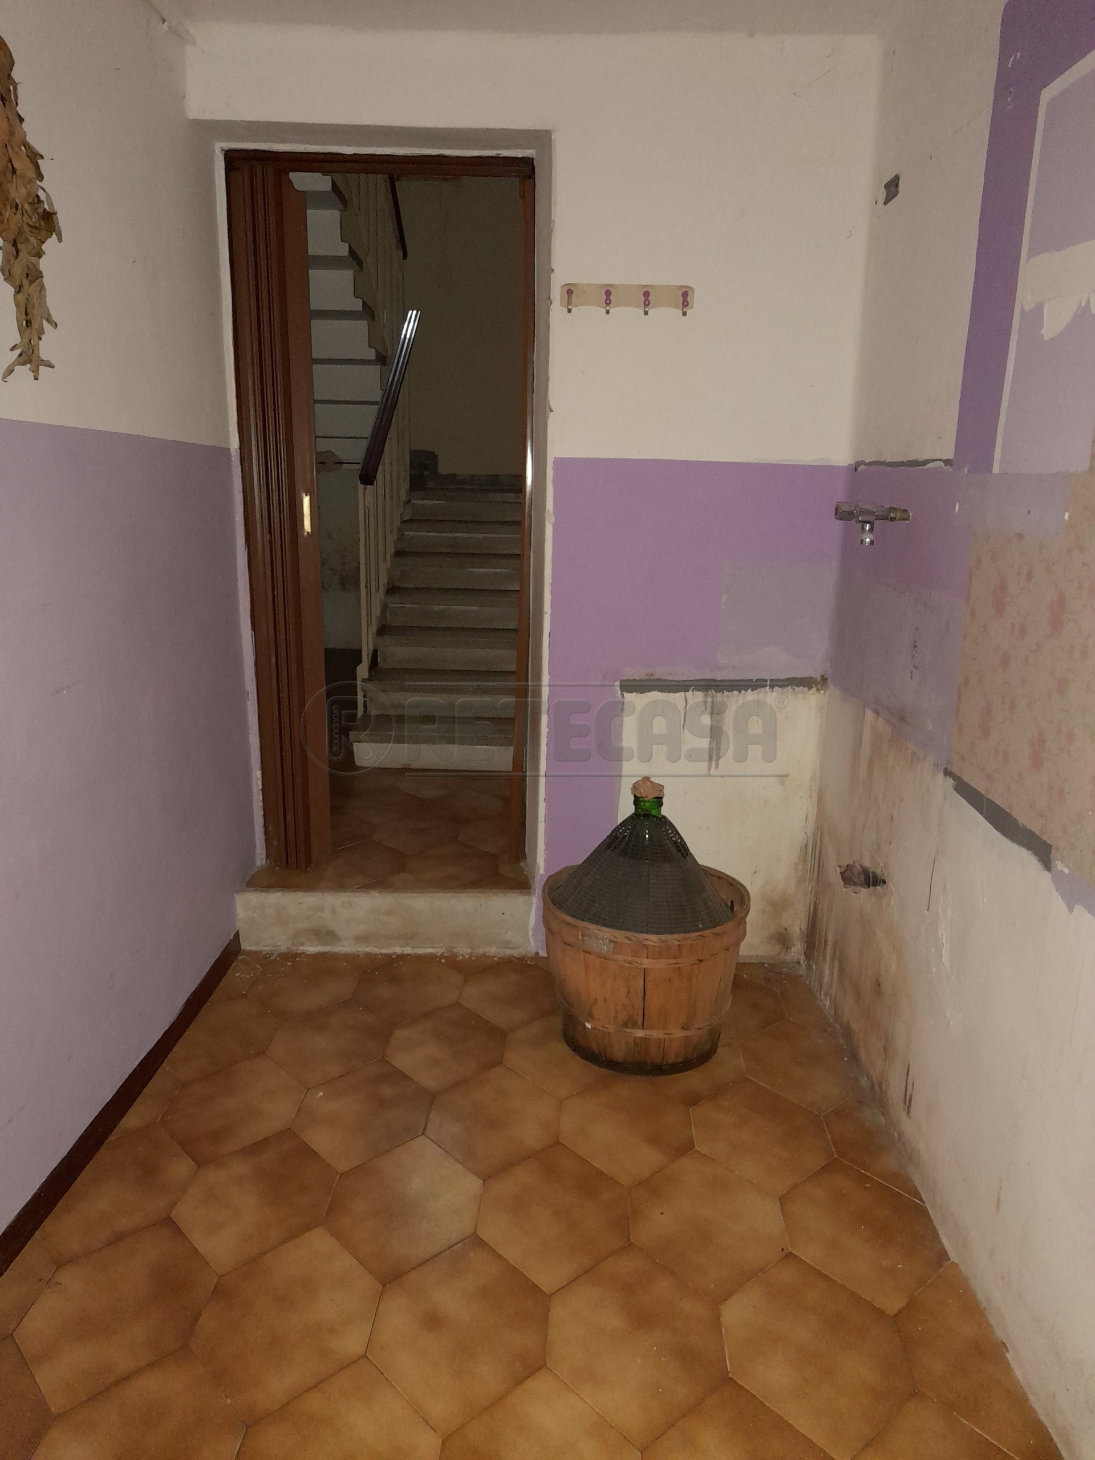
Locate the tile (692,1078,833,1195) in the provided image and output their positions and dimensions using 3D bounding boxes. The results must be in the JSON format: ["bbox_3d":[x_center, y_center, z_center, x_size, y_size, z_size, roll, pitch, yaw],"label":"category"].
[{"bbox_3d":[0.511,0.964,2.518,0.317,0.012,0.470,2,14,2],"label":"tile"}]

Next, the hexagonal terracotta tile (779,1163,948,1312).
[{"bbox_3d":[0.629,1.007,2.122,0.307,0.015,0.458,2,14,2],"label":"hexagonal terracotta tile"}]

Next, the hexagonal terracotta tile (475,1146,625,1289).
[{"bbox_3d":[0.017,0.961,2.097,0.299,0.012,0.444,2,14,2],"label":"hexagonal terracotta tile"}]

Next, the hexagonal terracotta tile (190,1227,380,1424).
[{"bbox_3d":[-0.458,1.046,1.875,0.308,0.015,0.458,2,14,2],"label":"hexagonal terracotta tile"}]

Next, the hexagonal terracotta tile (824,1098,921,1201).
[{"bbox_3d":[0.757,0.973,2.508,0.173,0.012,0.470,2,14,2],"label":"hexagonal terracotta tile"}]

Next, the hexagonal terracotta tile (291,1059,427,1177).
[{"bbox_3d":[-0.444,0.931,2.558,0.317,0.012,0.470,2,14,2],"label":"hexagonal terracotta tile"}]

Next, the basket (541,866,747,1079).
[{"bbox_3d":[0.250,0.608,2.731,0.520,0.386,0.520,1,14,0],"label":"basket"}]

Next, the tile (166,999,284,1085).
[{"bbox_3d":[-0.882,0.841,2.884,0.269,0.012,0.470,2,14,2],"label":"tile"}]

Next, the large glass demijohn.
[{"bbox_3d":[0.248,0.452,2.694,0.476,0.676,0.476,1,14,0],"label":"large glass demijohn"}]

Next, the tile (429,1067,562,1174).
[{"bbox_3d":[-0.118,0.886,2.394,0.299,0.012,0.444,2,14,2],"label":"tile"}]

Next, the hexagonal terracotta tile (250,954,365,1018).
[{"bbox_3d":[-0.688,0.729,2.990,0.299,0.012,0.421,2,14,2],"label":"hexagonal terracotta tile"}]

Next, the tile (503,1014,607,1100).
[{"bbox_3d":[0.046,0.821,2.679,0.299,0.012,0.444,2,14,2],"label":"tile"}]

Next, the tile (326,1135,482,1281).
[{"bbox_3d":[-0.291,0.978,2.166,0.308,0.015,0.458,2,14,2],"label":"tile"}]

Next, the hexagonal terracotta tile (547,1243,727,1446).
[{"bbox_3d":[0.162,1.104,1.916,0.317,0.012,0.470,2,14,2],"label":"hexagonal terracotta tile"}]

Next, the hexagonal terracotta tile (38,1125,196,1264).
[{"bbox_3d":[-0.870,0.960,2.194,0.239,0.015,0.458,2,14,2],"label":"hexagonal terracotta tile"}]

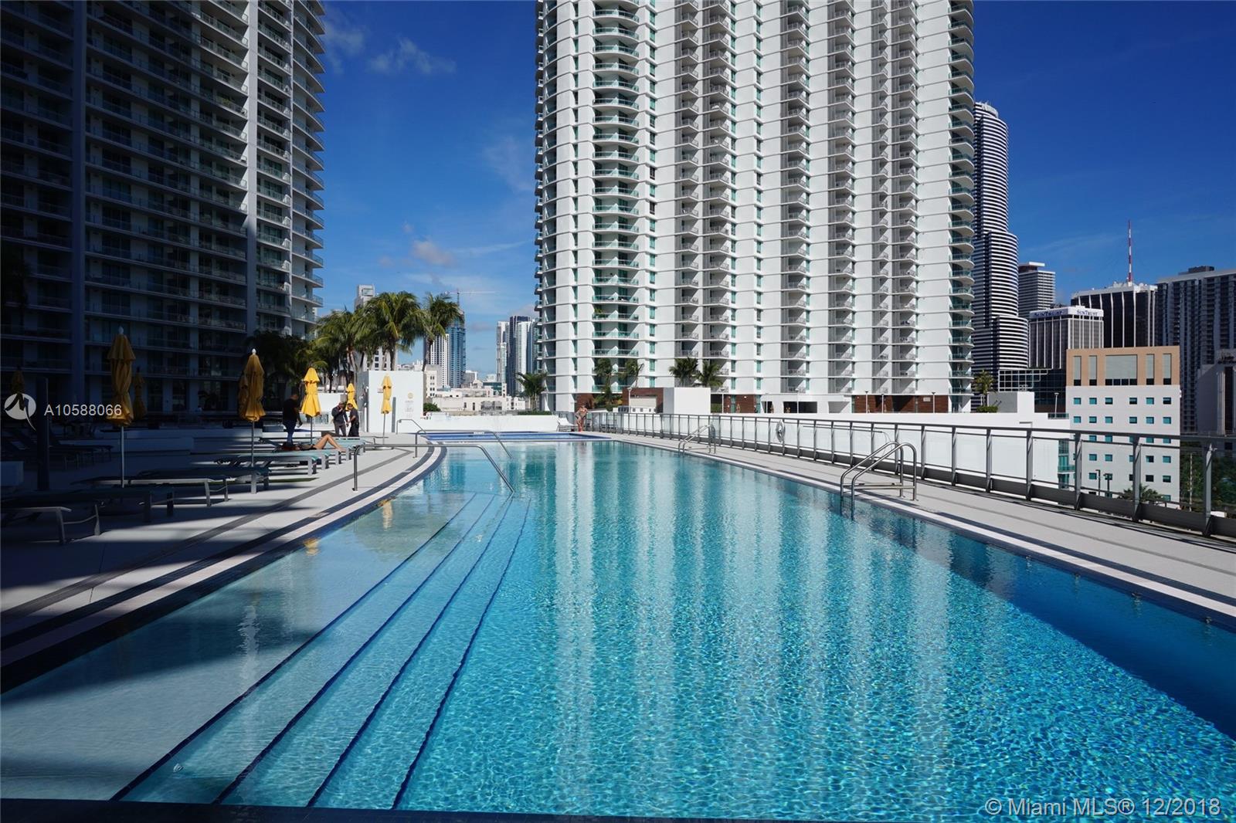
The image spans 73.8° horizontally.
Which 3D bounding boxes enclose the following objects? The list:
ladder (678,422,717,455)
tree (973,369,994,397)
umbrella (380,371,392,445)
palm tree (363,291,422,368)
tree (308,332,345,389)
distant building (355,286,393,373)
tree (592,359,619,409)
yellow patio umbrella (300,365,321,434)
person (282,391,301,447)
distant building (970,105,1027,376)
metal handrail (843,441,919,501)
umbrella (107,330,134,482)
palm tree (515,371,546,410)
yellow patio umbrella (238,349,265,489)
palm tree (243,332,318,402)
[{"bbox_3d":[2.520,0.884,26.060,1.080,0.920,0.570,0,0,-10],"label":"ladder"},{"bbox_3d":[62.000,-3.900,140.000,3.700,6.300,3.700,0,0,0],"label":"tree"},{"bbox_3d":[-8.740,-0.080,31.000,0.440,2.630,0.440,0,0,0],"label":"umbrella"},{"bbox_3d":[-15.329,-4.560,56.000,3.940,7.280,3.940,0,0,0],"label":"palm tree"},{"bbox_3d":[-21.000,-2.500,60.000,3.400,6.300,3.400,0,0,0],"label":"tree"},{"bbox_3d":[-156.000,-27.000,537.000,23.000,104.000,26.000,0,0,-24],"label":"distant building"},{"bbox_3d":[-1.900,-3.800,122.000,3.500,8.000,3.500,0,0,0],"label":"tree"},{"bbox_3d":[-8.040,0.085,21.600,0.490,2.510,0.490,0,0,0],"label":"yellow patio umbrella"},{"bbox_3d":[-9.900,0.365,25.000,0.500,1.800,0.500,0,0,-3],"label":"person"},{"bbox_3d":[204.000,-70.000,445.000,50.000,192.000,50.000,0,0,-23],"label":"distant building"},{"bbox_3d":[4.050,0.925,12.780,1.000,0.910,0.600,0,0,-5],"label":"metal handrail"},{"bbox_3d":[-8.090,-0.020,13.400,0.460,2.680,0.460,0,0,0],"label":"umbrella"},{"bbox_3d":[-11.017,-2.461,105.000,3.940,5.410,3.940,0,0,0],"label":"palm tree"},{"bbox_3d":[-6.683,0.100,15.100,0.470,2.510,0.470,0,0,0],"label":"yellow patio umbrella"},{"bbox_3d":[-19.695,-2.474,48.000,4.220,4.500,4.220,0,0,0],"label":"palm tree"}]

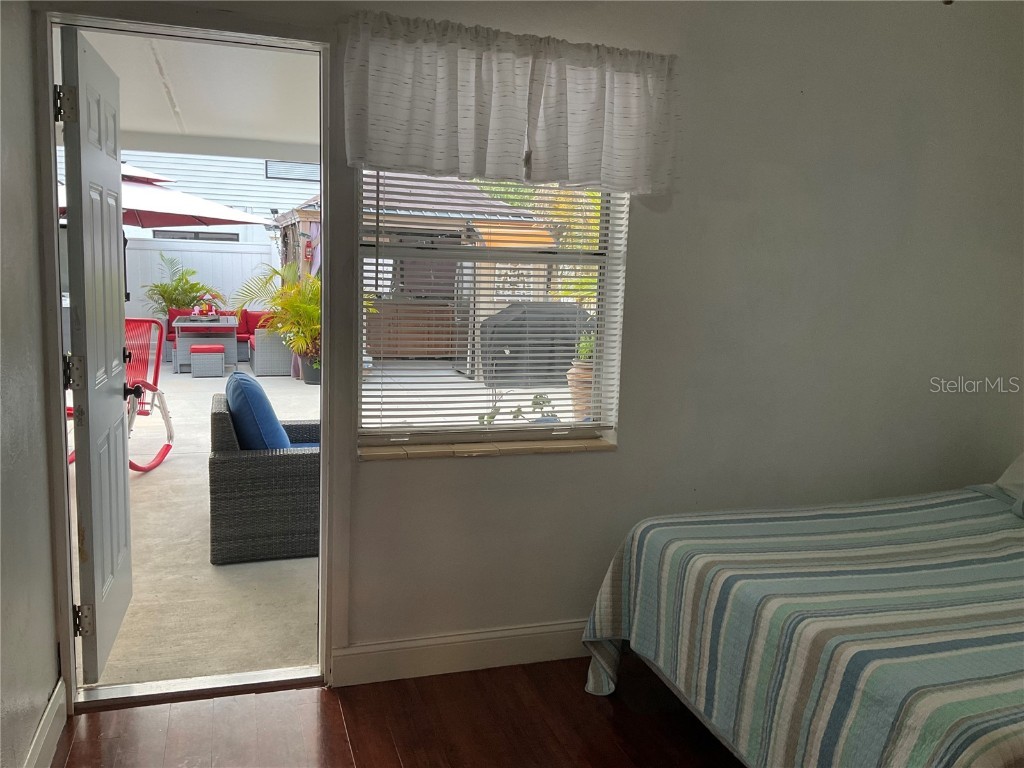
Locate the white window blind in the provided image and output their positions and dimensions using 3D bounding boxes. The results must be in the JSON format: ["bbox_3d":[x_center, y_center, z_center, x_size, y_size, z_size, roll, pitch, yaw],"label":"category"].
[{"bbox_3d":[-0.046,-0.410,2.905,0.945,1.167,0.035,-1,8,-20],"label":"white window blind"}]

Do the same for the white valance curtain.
[{"bbox_3d":[0.024,-0.892,2.798,1.143,0.460,0.075,-1,8,-20],"label":"white valance curtain"}]

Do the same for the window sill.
[{"bbox_3d":[-0.077,0.230,3.004,0.939,0.024,0.115,-1,8,-20],"label":"window sill"}]

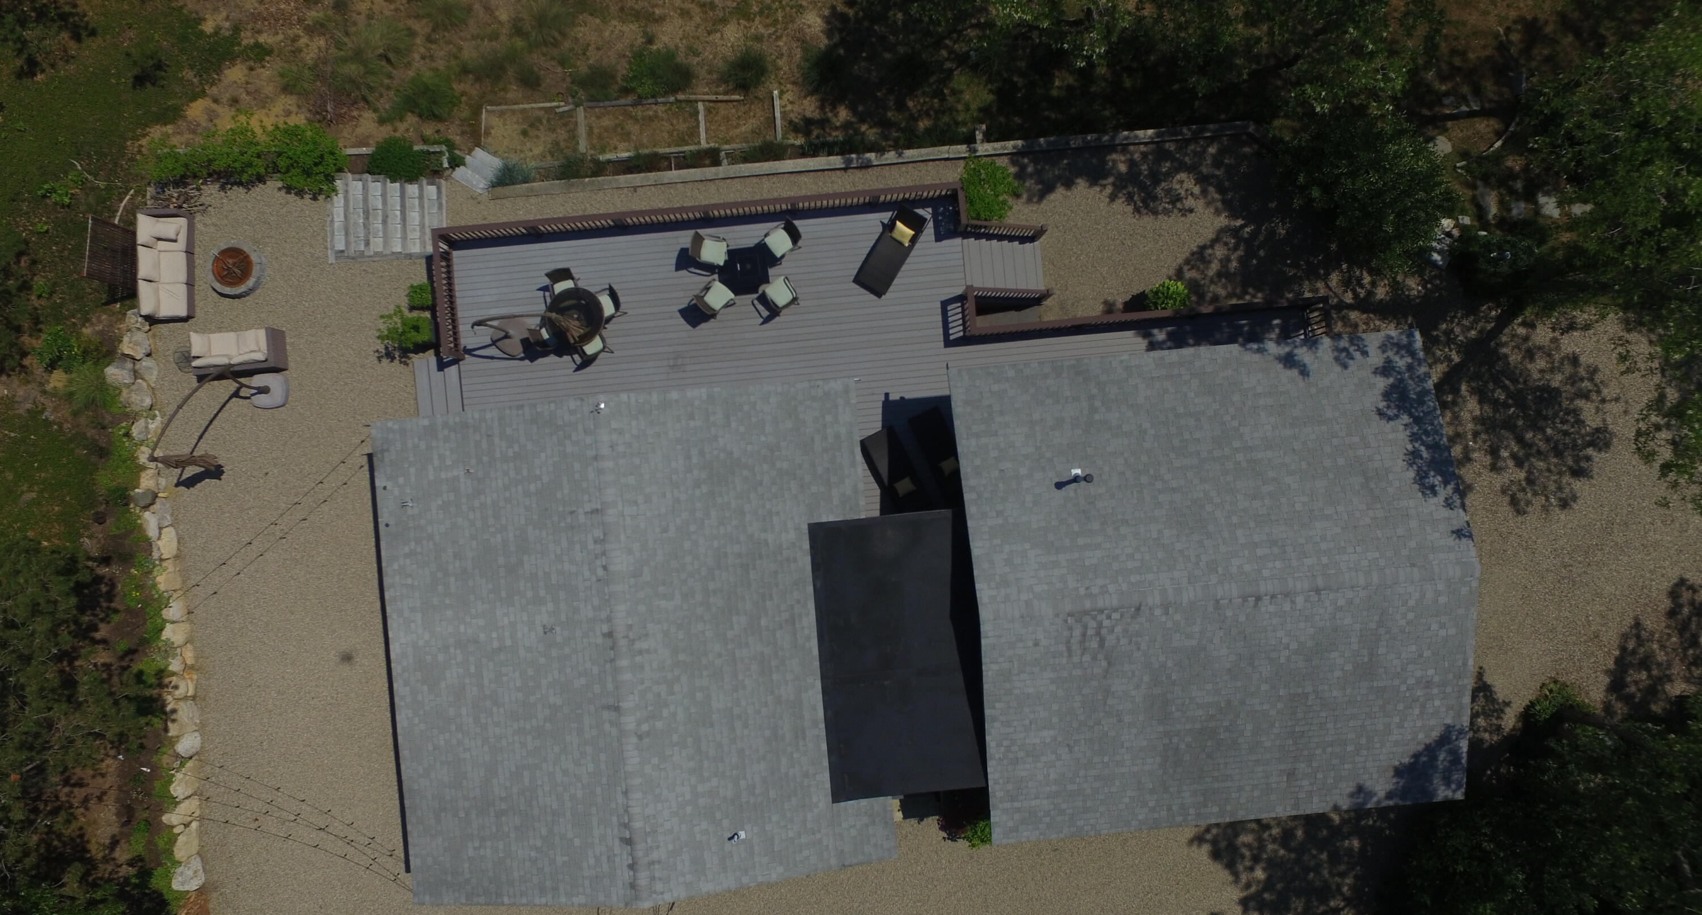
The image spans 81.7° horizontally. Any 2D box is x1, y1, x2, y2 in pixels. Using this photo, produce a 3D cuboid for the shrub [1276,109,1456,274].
[{"bbox_3d":[11.018,-5.680,21.000,3.600,2.800,3.400,0,90,0],"label":"shrub"}]

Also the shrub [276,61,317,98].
[{"bbox_3d":[-11.805,-8.054,20.934,0.840,0.550,0.770,0,89,-1],"label":"shrub"}]

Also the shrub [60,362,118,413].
[{"bbox_3d":[-15.862,-1.453,20.471,1.100,0.750,1.050,0,89,-1],"label":"shrub"}]

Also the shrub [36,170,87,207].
[{"bbox_3d":[-17.014,-5.805,21.200,1.050,0.450,0.800,0,90,0],"label":"shrub"}]

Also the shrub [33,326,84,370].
[{"bbox_3d":[-16.991,-2.354,21.100,1.050,0.650,0.950,0,90,0],"label":"shrub"}]

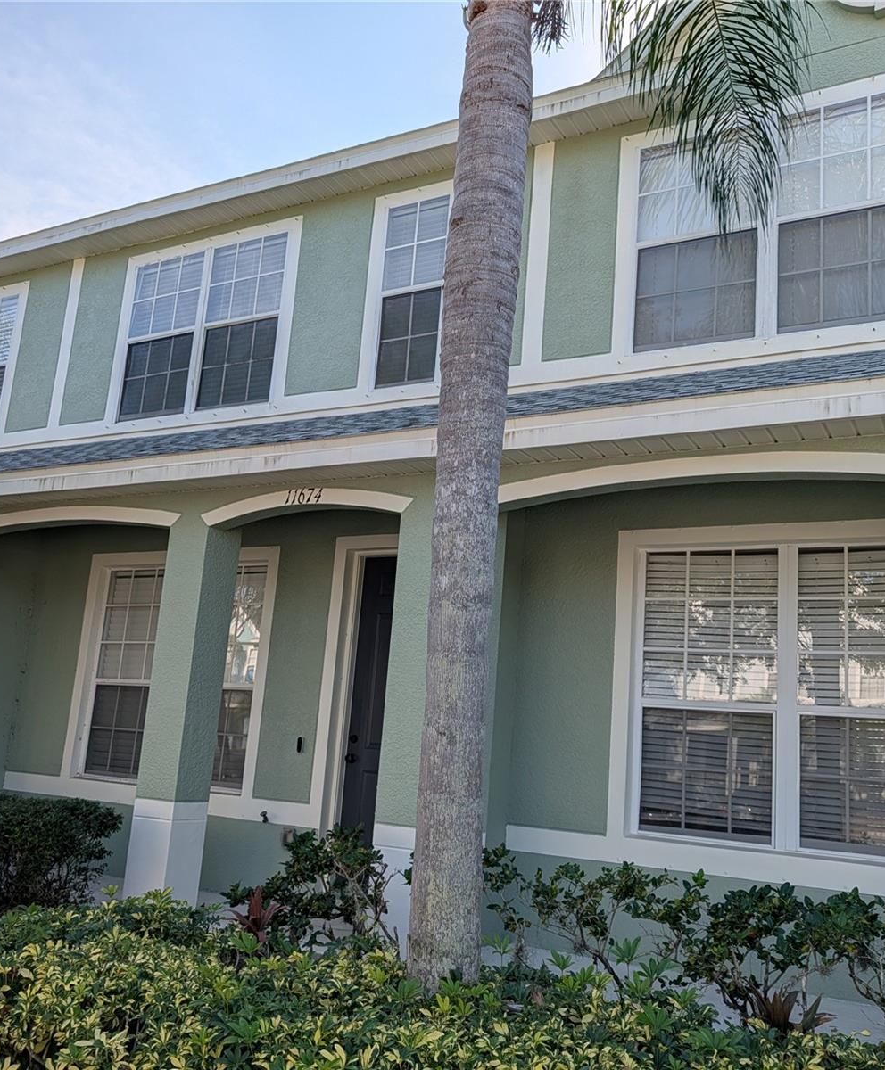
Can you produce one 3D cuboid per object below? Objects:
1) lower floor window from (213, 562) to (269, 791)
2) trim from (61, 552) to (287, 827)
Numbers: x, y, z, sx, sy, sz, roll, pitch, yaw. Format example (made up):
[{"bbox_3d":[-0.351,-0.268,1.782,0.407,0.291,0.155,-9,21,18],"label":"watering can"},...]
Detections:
[{"bbox_3d":[-1.839,1.136,8.028,0.860,1.729,0.060,-3,-15,29],"label":"lower floor window"},{"bbox_3d":[-2.266,1.153,8.120,2.097,2.088,0.100,-3,-15,29],"label":"trim"}]

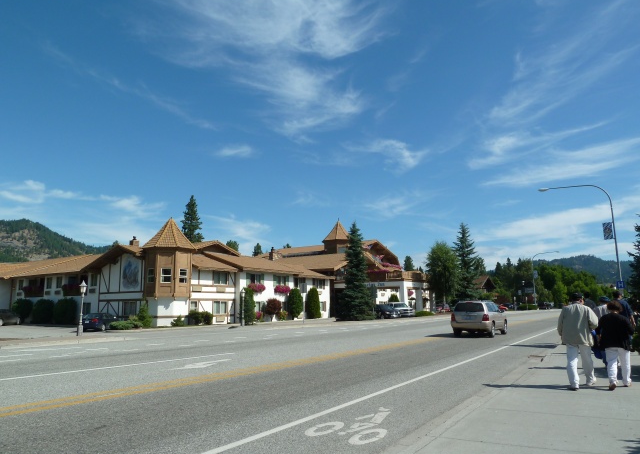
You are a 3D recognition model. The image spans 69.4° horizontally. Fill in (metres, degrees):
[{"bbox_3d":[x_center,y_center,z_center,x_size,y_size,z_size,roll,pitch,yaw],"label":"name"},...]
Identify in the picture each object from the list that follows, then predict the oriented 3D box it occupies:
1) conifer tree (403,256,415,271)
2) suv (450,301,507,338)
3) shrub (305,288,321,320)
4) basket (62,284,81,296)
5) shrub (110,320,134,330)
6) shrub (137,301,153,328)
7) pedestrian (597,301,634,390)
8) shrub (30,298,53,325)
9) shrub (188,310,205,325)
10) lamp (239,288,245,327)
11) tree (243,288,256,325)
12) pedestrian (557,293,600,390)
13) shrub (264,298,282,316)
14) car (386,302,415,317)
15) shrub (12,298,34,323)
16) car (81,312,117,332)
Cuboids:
[{"bbox_3d":[19.203,12.320,101.020,3.200,12.230,3.200,-7,-11,33],"label":"conifer tree"},{"bbox_3d":[8.360,4.760,24.060,1.830,1.720,4.690,-7,-11,31],"label":"suv"},{"bbox_3d":[-0.856,8.615,52.097,1.800,3.560,1.800,0,-10,0],"label":"shrub"},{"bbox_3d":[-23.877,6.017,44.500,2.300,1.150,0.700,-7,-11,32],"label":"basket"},{"bbox_3d":[-13.840,6.871,32.353,1.750,0.640,1.500,-7,-11,33],"label":"shrub"},{"bbox_3d":[-15.259,7.647,40.300,1.350,2.300,1.350,-7,-12,31],"label":"shrub"},{"bbox_3d":[5.383,2.146,8.420,0.580,1.580,0.450,-7,-12,31],"label":"pedestrian"},{"bbox_3d":[-26.175,7.944,43.711,2.200,2.520,2.100,-7,-11,33],"label":"shrub"},{"bbox_3d":[-11.258,8.299,42.200,1.300,1.400,1.400,-1,-10,0],"label":"shrub"},{"bbox_3d":[-5.902,6.193,35.645,0.420,2.940,0.420,-7,-11,33],"label":"lamp"},{"bbox_3d":[-6.151,6.984,40.500,1.150,3.300,1.150,-1,-9,0],"label":"tree"},{"bbox_3d":[4.971,2.178,8.947,0.720,1.760,0.480,-7,-11,33],"label":"pedestrian"},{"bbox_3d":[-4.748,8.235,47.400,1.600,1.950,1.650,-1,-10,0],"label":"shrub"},{"bbox_3d":[9.940,10.576,59.010,1.980,1.850,5.500,2,-10,-21],"label":"car"},{"bbox_3d":[-29.091,8.247,45.515,2.200,2.580,2.100,-7,-11,33],"label":"shrub"},{"bbox_3d":[-17.775,7.852,38.000,1.800,1.450,4.700,-1,-10,5],"label":"car"}]

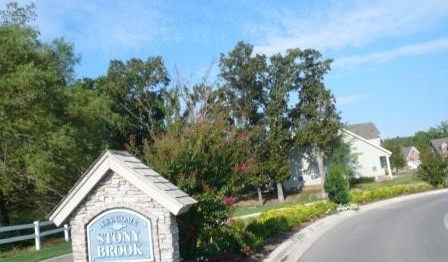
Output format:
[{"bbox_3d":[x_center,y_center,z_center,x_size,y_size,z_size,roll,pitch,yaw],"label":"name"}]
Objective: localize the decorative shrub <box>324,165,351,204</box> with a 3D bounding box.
[{"bbox_3d":[5.139,2.460,16.655,1.100,1.700,1.100,-6,-8,0],"label":"decorative shrub"}]

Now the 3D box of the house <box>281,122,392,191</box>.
[{"bbox_3d":[12.902,3.225,46.727,10.800,7.200,11.500,-6,-8,-5],"label":"house"}]

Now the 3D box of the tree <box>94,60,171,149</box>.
[{"bbox_3d":[-6.115,0.631,25.555,5.200,10.400,5.200,-6,-8,0],"label":"tree"}]

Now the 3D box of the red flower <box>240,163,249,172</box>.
[{"bbox_3d":[0.393,0.700,6.954,0.160,0.160,0.160,-6,-8,0],"label":"red flower"}]

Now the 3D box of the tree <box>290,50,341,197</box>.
[{"bbox_3d":[5.401,-0.492,21.653,3.100,8.900,3.100,-6,-8,0],"label":"tree"}]

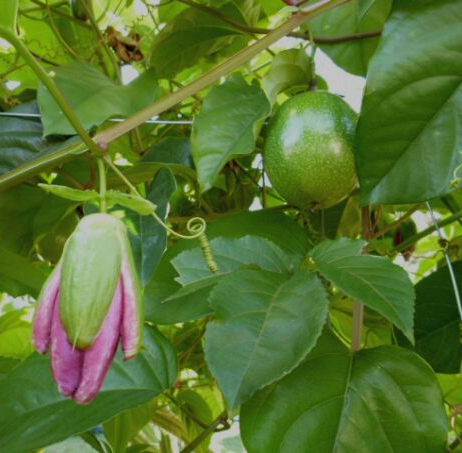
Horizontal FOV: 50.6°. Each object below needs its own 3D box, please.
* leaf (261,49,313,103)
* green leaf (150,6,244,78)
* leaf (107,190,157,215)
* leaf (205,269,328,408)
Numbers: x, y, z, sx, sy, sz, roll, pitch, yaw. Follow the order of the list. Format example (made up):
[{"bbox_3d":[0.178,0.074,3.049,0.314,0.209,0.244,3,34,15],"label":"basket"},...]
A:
[{"bbox_3d":[0.043,-0.114,0.370,0.036,0.042,0.027,14,-6,7],"label":"leaf"},{"bbox_3d":[-0.028,-0.161,0.430,0.088,0.058,0.038,7,15,-2],"label":"green leaf"},{"bbox_3d":[-0.058,-0.014,0.285,0.029,0.009,0.014,16,9,0],"label":"leaf"},{"bbox_3d":[0.024,0.077,0.335,0.072,0.098,0.025,20,-18,12],"label":"leaf"}]

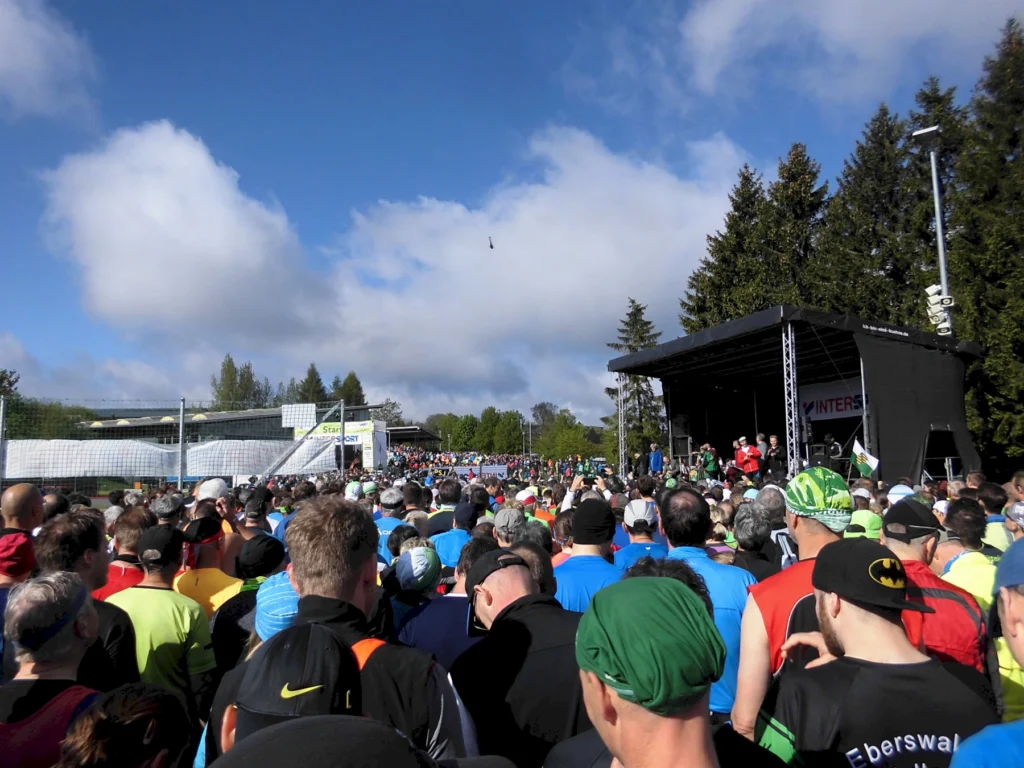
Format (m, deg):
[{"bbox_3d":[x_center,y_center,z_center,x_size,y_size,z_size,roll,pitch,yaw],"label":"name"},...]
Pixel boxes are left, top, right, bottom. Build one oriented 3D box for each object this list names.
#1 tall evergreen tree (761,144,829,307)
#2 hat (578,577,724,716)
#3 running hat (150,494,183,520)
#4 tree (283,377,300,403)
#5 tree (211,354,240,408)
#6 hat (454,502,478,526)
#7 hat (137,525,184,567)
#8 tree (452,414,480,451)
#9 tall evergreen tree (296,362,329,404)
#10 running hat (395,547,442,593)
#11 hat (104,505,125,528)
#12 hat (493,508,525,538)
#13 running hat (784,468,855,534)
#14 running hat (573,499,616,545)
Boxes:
[{"bbox_3d":[13.880,-3.108,36.496,5.600,17.155,5.600,-1,-6,0],"label":"tall evergreen tree"},{"bbox_3d":[0.191,0.351,1.060,0.185,0.160,0.235,4,-8,-38],"label":"hat"},{"bbox_3d":[-2.083,0.747,4.650,0.180,0.140,0.240,-1,-7,4],"label":"running hat"},{"bbox_3d":[-27.335,5.651,94.956,3.200,12.737,3.200,-1,-6,0],"label":"tree"},{"bbox_3d":[-37.251,4.662,100.000,4.200,17.179,4.200,-1,-6,0],"label":"tree"},{"bbox_3d":[-0.341,0.975,5.735,0.180,0.155,0.260,0,-6,-6],"label":"hat"},{"bbox_3d":[-1.458,0.672,3.235,0.180,0.155,0.260,-1,-6,0],"label":"hat"},{"bbox_3d":[-6.953,8.432,115.000,3.900,8.061,3.900,-1,-6,0],"label":"tree"},{"bbox_3d":[-23.453,4.884,90.152,6.300,14.950,6.300,-1,-6,0],"label":"tall evergreen tree"},{"bbox_3d":[-0.387,0.772,3.200,0.190,0.180,0.230,0,-6,-5],"label":"running hat"},{"bbox_3d":[-3.085,1.034,6.000,0.180,0.140,0.240,-1,-7,3],"label":"hat"},{"bbox_3d":[-0.021,0.810,4.500,0.178,0.140,0.255,1,-7,-15],"label":"hat"},{"bbox_3d":[0.913,0.343,2.306,0.185,0.180,0.235,1,0,-15],"label":"running hat"},{"bbox_3d":[0.360,0.596,3.356,0.190,0.200,0.225,-2,-6,9],"label":"running hat"}]

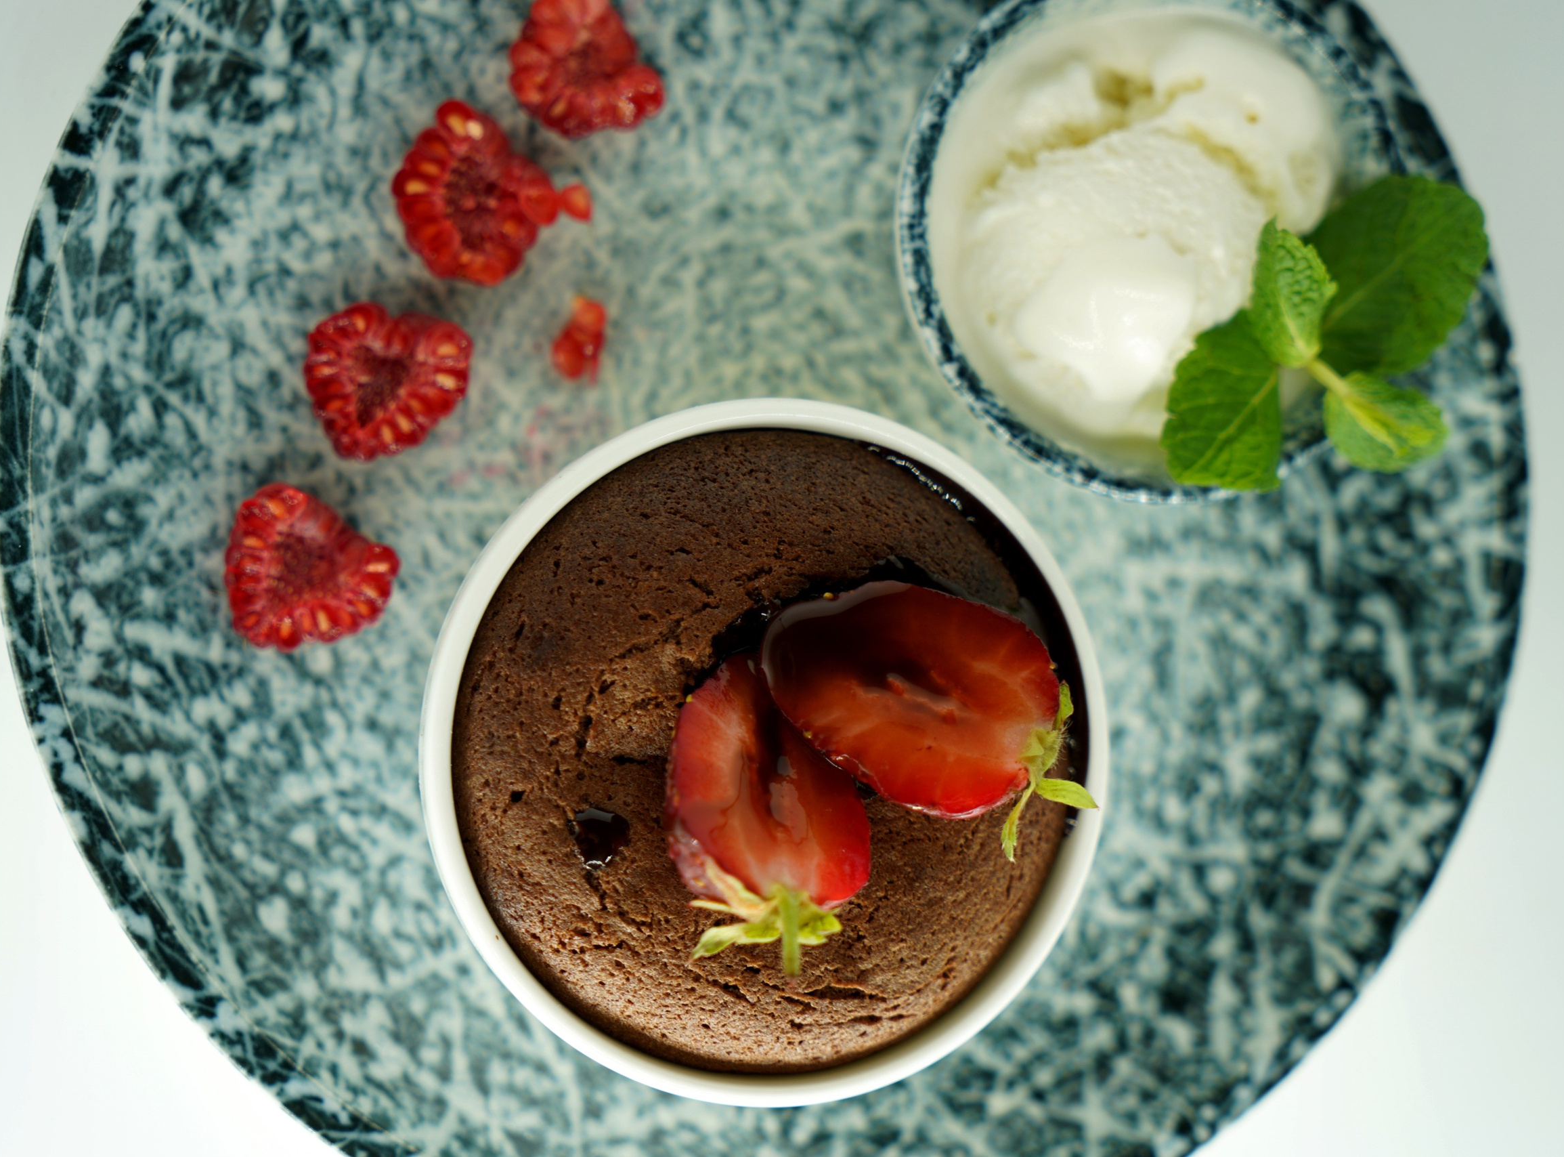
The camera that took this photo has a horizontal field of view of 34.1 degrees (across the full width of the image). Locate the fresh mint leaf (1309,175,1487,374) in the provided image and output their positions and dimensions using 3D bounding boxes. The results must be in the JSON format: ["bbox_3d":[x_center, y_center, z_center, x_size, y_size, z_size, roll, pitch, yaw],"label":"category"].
[{"bbox_3d":[0.082,-0.040,0.340,0.024,0.008,0.030,46,79,-9],"label":"fresh mint leaf"}]

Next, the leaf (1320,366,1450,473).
[{"bbox_3d":[0.079,-0.020,0.334,0.018,0.007,0.013,37,80,-10],"label":"leaf"}]

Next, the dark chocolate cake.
[{"bbox_3d":[-0.005,0.022,0.340,0.082,0.039,0.082,0,88,-14],"label":"dark chocolate cake"}]

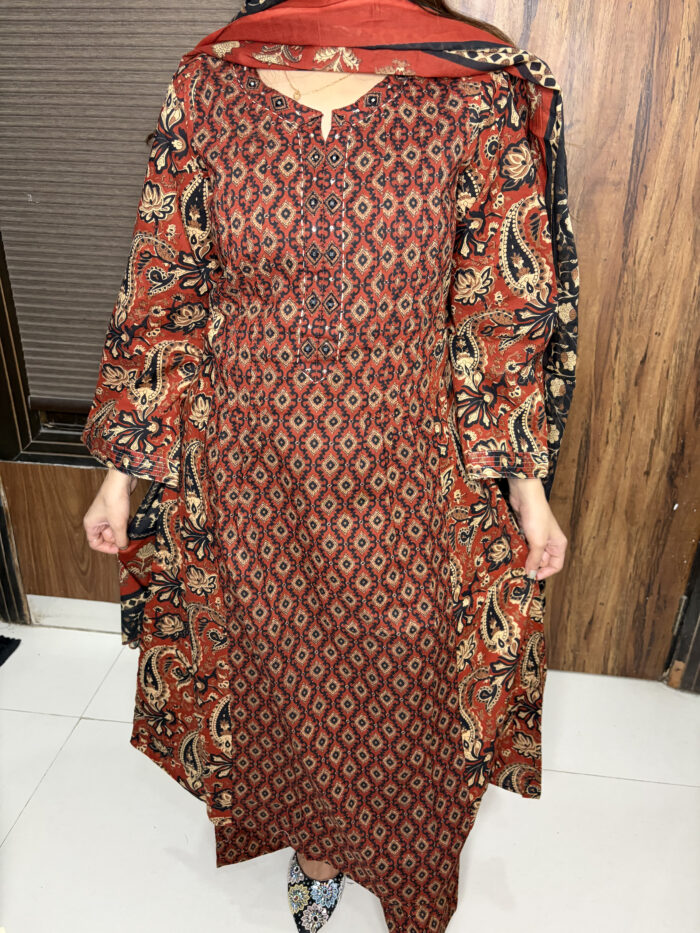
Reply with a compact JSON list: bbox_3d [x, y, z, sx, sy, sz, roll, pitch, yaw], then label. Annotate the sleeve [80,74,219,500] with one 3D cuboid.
[{"bbox_3d":[-0.246,-0.241,0.938,0.160,0.510,0.150,13,20,-8],"label":"sleeve"}]

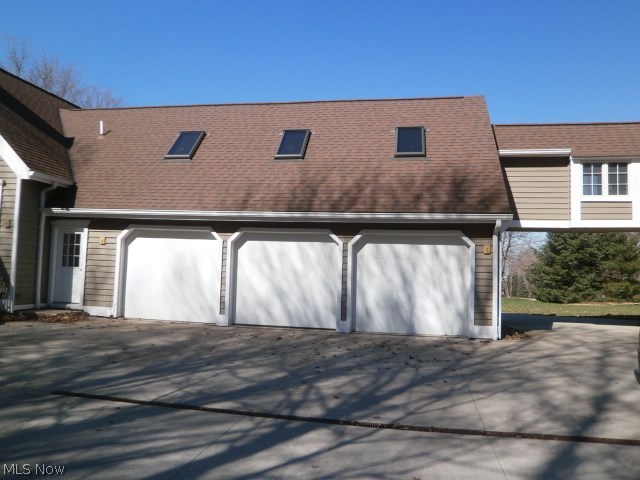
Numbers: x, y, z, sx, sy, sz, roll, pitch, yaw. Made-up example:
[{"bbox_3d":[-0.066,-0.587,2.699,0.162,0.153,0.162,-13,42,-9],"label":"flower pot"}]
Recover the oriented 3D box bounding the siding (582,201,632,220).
[{"bbox_3d":[7.783,-0.794,13.053,1.274,0.514,0.060,1,-3,11],"label":"siding"}]

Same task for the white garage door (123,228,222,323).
[{"bbox_3d":[-3.967,0.942,12.782,2.780,2.420,0.100,1,-3,11],"label":"white garage door"}]

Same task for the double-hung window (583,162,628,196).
[{"bbox_3d":[7.780,-1.650,13.098,1.182,0.923,0.100,1,-3,11],"label":"double-hung window"}]

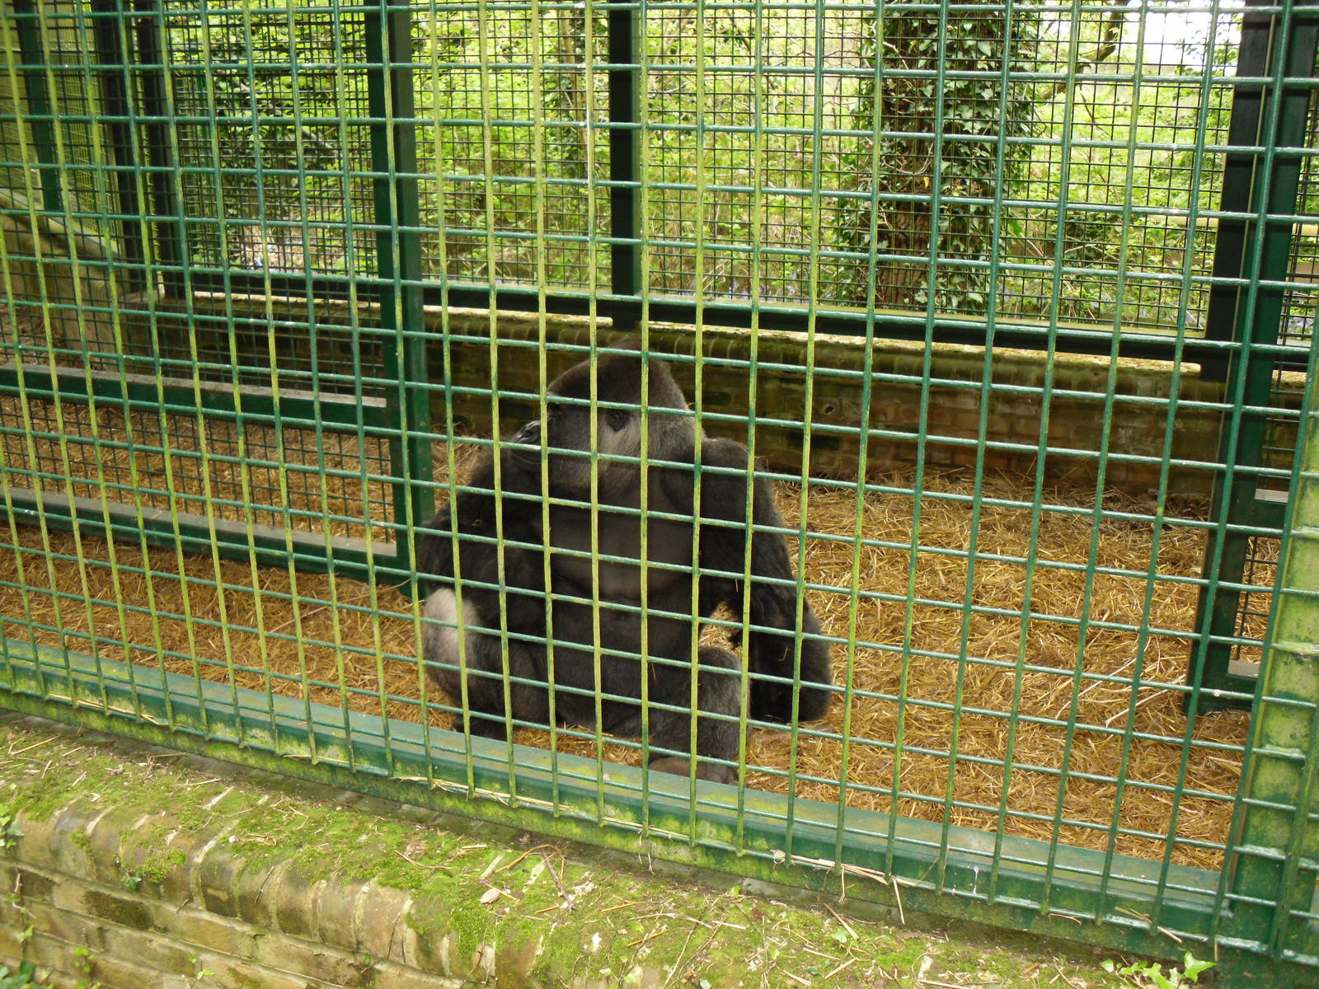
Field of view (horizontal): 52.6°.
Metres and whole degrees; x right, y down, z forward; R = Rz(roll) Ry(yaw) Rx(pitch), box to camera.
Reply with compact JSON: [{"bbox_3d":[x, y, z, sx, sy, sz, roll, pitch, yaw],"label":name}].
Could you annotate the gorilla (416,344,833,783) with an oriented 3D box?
[{"bbox_3d":[-0.094,0.130,3.522,1.100,1.030,0.850,3,20,9],"label":"gorilla"}]

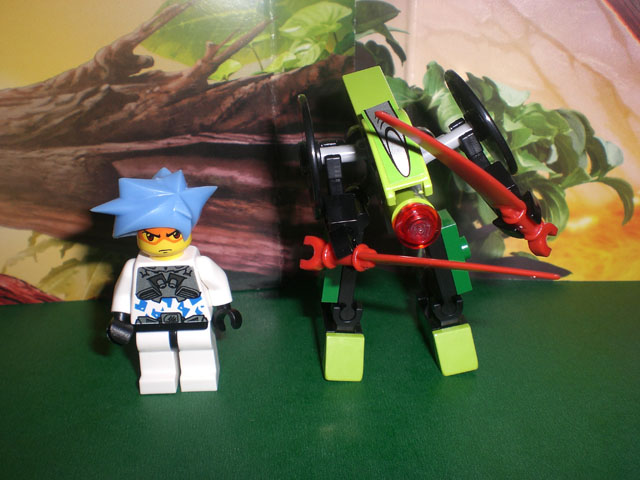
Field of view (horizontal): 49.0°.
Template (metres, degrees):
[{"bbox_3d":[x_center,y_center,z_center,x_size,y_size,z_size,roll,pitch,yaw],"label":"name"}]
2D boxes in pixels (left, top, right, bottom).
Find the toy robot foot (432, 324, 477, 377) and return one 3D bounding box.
[{"bbox_3d":[0.029,0.023,0.152,0.008,0.008,0.007,-8,24,-12],"label":"toy robot foot"}]

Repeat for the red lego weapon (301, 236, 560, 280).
[{"bbox_3d":[0.019,0.004,0.134,0.051,0.007,0.007,5,24,20],"label":"red lego weapon"}]

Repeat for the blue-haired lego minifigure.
[{"bbox_3d":[-0.030,0.008,0.142,0.029,0.046,0.018,-2,23,-4],"label":"blue-haired lego minifigure"}]

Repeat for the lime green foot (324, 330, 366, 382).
[{"bbox_3d":[0.005,0.025,0.150,0.008,0.008,0.007,0,23,2],"label":"lime green foot"}]

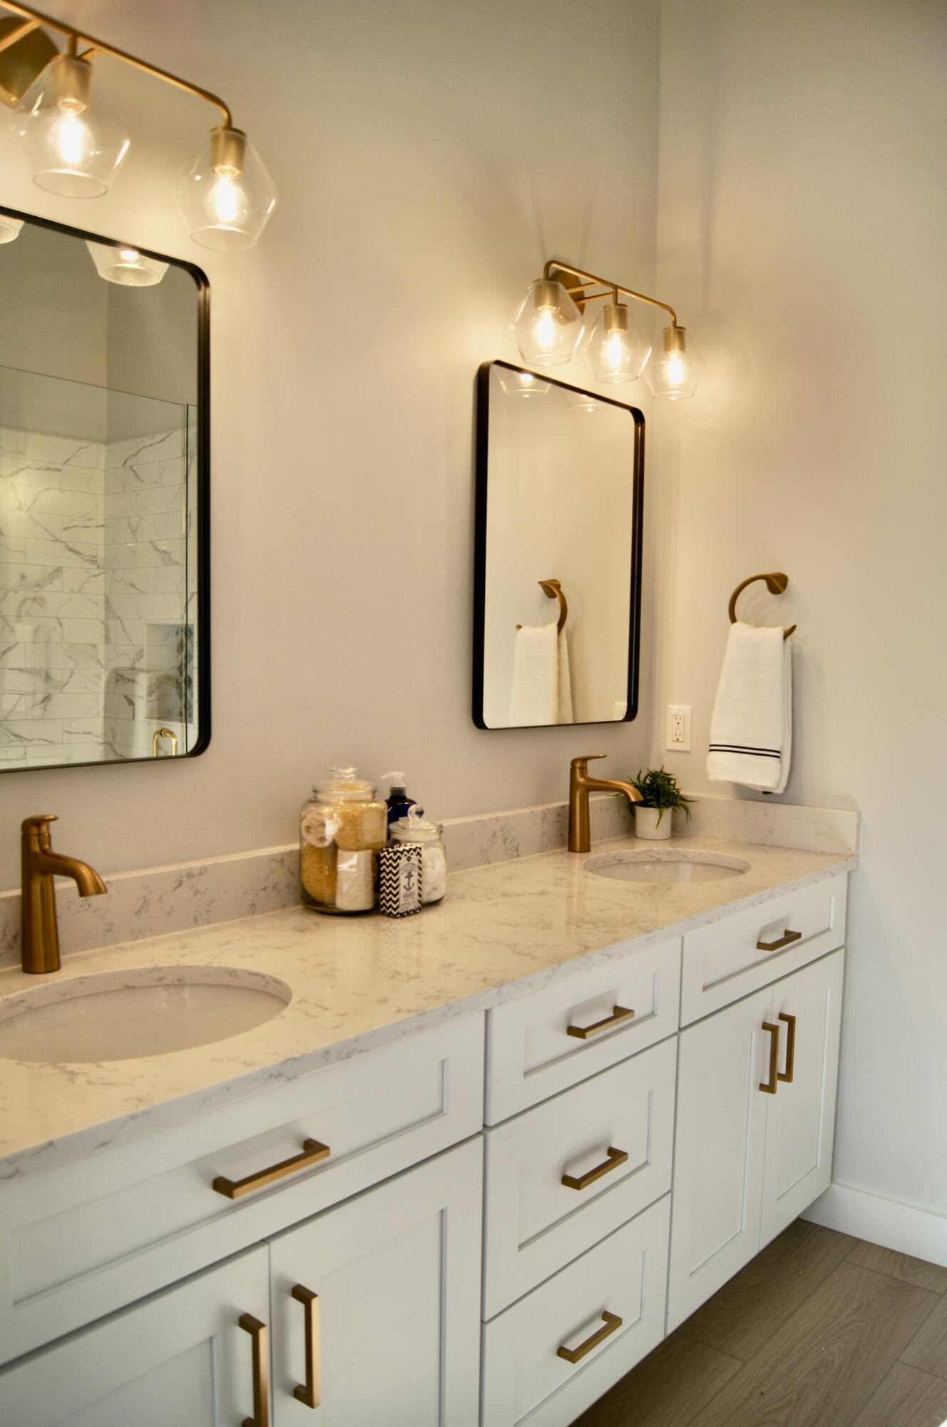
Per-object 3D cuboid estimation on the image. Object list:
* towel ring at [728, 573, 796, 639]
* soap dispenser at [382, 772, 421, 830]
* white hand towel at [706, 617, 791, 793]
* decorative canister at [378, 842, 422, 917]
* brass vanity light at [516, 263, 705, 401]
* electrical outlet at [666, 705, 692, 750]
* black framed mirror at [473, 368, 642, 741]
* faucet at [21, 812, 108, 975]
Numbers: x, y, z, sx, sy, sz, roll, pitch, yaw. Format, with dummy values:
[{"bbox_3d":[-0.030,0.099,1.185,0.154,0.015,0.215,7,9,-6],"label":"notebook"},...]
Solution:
[{"bbox_3d":[0.708,-0.255,2.559,0.172,0.170,0.080,4,5,41],"label":"towel ring"},{"bbox_3d":[-0.142,0.224,2.015,0.078,0.228,0.072,-1,4,-27],"label":"soap dispenser"},{"bbox_3d":[0.669,-0.013,2.563,0.192,0.395,0.085,4,5,41],"label":"white hand towel"},{"bbox_3d":[-0.123,0.287,1.857,0.044,0.123,0.061,4,5,41],"label":"decorative canister"},{"bbox_3d":[0.298,-0.867,2.385,0.205,0.255,0.655,4,5,41],"label":"brass vanity light"},{"bbox_3d":[0.531,0.039,2.776,0.071,0.116,0.008,4,5,41],"label":"electrical outlet"},{"bbox_3d":[0.211,-0.358,2.458,0.030,0.772,0.605,4,5,41],"label":"black framed mirror"},{"bbox_3d":[-0.558,0.254,1.460,0.185,0.220,0.052,4,5,41],"label":"faucet"}]

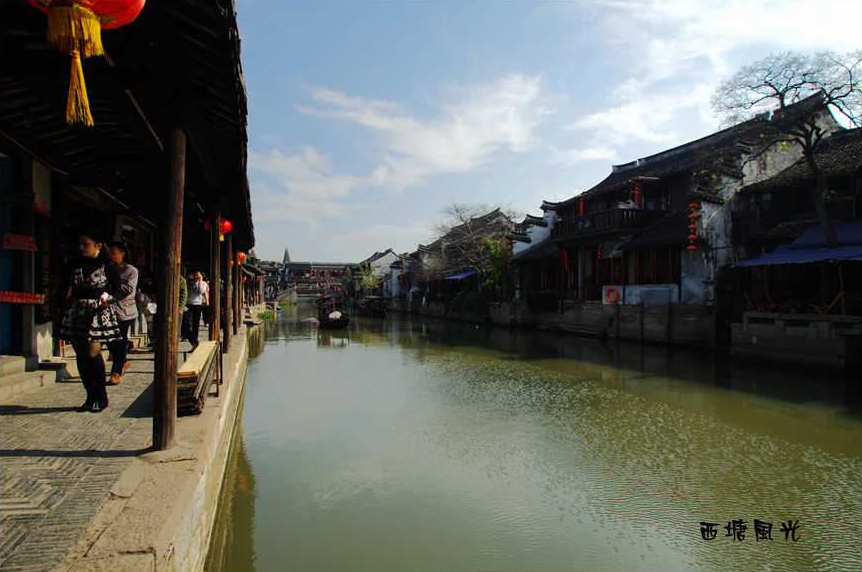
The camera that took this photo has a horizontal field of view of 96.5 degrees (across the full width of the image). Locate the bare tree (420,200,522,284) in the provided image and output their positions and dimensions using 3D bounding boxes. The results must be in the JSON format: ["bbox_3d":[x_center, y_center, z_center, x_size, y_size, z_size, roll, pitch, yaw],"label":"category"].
[{"bbox_3d":[3.184,-3.184,31.000,6.300,7.600,7.000,1,-2,-30],"label":"bare tree"}]

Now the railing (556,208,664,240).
[{"bbox_3d":[9.066,-3.009,20.024,3.000,1.030,4.100,1,-2,-30],"label":"railing"}]

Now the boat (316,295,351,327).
[{"bbox_3d":[-6.783,1.640,26.286,1.850,1.950,6.000,1,-2,-18],"label":"boat"}]

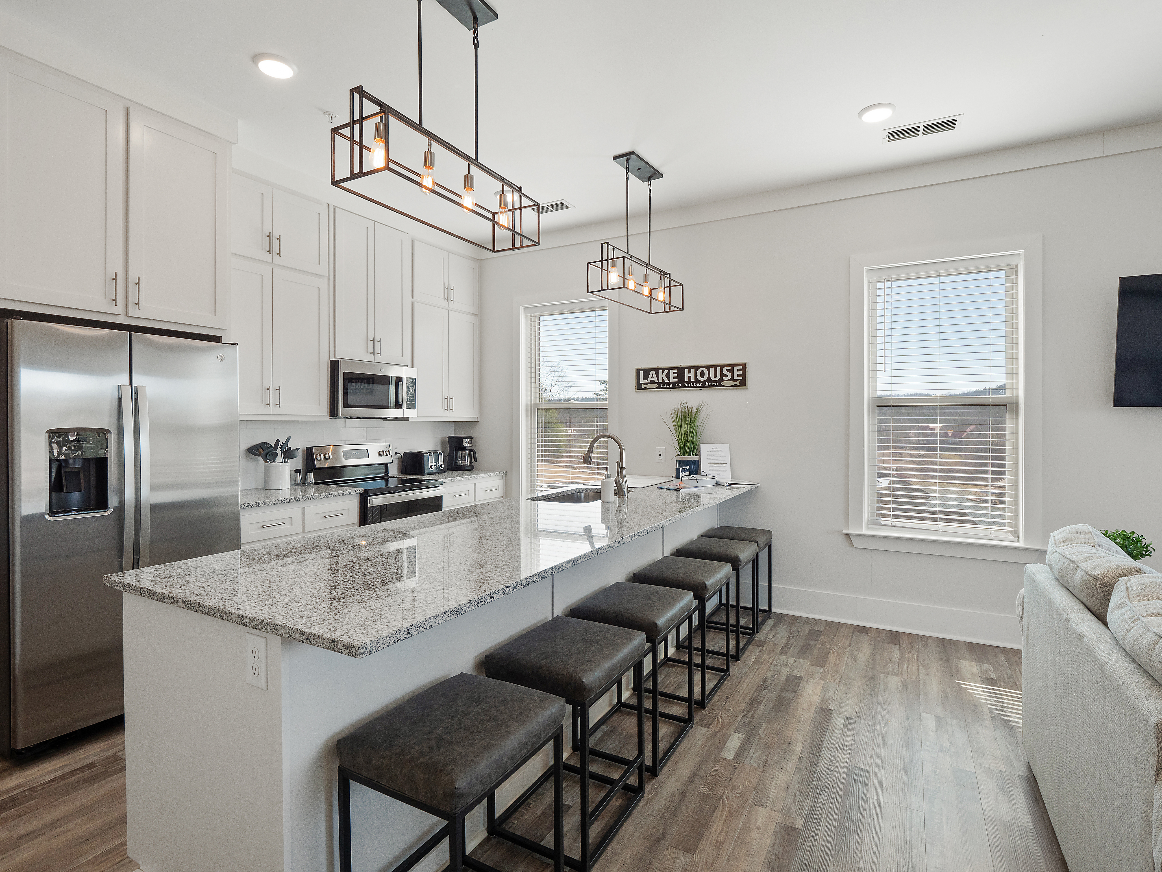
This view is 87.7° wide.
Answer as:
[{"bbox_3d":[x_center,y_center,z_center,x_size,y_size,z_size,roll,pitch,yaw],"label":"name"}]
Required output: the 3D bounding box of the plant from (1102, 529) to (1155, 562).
[{"bbox_3d":[2.858,0.623,3.162,0.260,0.250,0.260,1,1,28],"label":"plant"}]

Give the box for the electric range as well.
[{"bbox_3d":[-1.521,0.673,4.506,0.680,1.190,0.760,1,1,28],"label":"electric range"}]

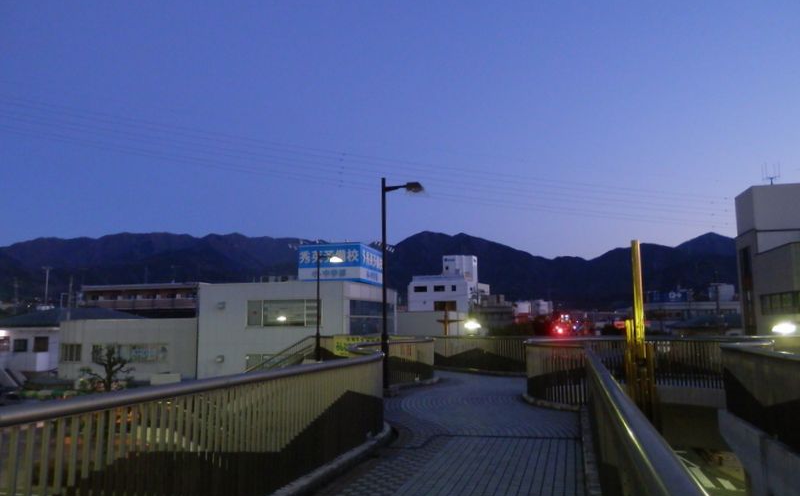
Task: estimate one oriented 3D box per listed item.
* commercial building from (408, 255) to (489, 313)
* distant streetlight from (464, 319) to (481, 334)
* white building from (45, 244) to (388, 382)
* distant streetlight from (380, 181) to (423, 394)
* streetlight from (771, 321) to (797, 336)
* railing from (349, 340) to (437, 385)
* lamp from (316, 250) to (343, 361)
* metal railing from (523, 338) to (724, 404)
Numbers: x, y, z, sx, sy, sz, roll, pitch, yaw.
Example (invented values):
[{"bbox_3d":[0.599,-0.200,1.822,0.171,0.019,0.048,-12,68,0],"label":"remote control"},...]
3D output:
[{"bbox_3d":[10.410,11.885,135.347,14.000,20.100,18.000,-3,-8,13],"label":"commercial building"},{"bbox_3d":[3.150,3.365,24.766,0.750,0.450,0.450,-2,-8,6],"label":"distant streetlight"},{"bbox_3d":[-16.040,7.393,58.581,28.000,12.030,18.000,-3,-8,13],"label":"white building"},{"bbox_3d":[0.056,0.766,13.739,0.950,5.030,0.260,-2,-8,8],"label":"distant streetlight"},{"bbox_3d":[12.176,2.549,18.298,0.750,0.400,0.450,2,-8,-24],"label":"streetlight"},{"bbox_3d":[0.124,2.774,13.551,0.600,1.180,4.400,-4,-8,21],"label":"railing"},{"bbox_3d":[-3.168,2.492,25.300,0.950,4.770,0.280,-2,-8,8],"label":"lamp"},{"bbox_3d":[4.842,2.566,12.560,4.200,1.200,2.200,-3,-8,17],"label":"metal railing"}]

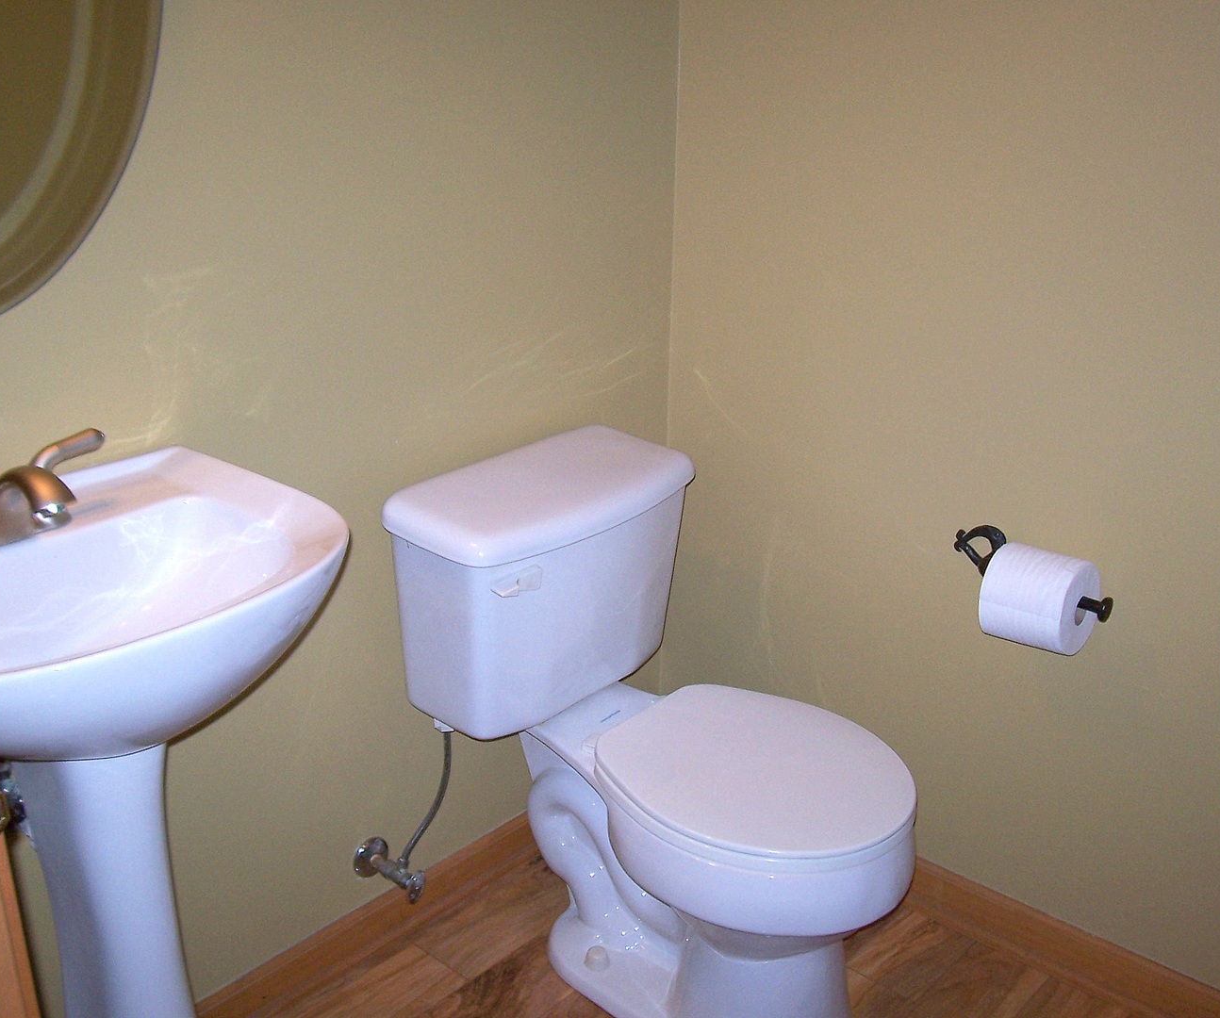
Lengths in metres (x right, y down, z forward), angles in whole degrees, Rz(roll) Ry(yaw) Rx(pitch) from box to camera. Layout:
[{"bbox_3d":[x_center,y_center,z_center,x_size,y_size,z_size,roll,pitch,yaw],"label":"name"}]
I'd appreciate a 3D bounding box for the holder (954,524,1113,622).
[{"bbox_3d":[0.550,0.089,1.763,0.258,0.072,0.100,18,26,38],"label":"holder"}]

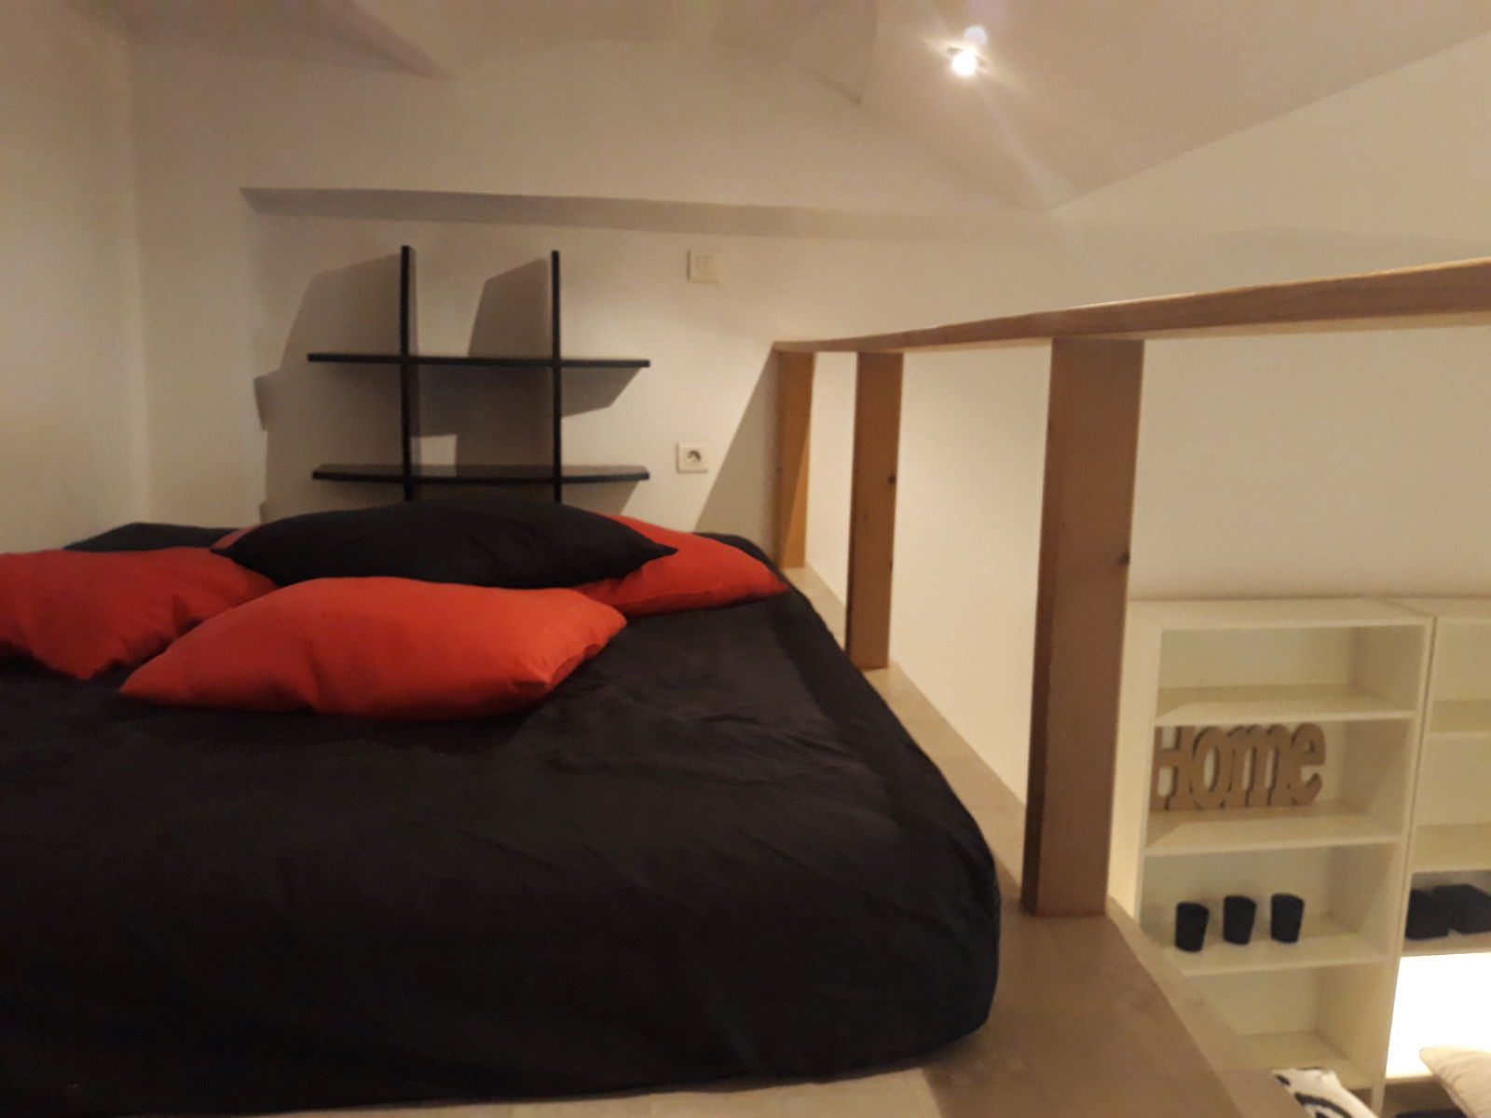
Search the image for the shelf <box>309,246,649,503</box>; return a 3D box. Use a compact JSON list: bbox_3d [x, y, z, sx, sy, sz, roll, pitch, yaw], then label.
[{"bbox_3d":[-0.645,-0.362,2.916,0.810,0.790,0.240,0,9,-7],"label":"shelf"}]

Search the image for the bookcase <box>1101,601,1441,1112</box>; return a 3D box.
[{"bbox_3d":[1.427,1.136,3.390,0.800,2.020,0.280,0,9,-8],"label":"bookcase"}]

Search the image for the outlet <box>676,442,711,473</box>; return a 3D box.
[{"bbox_3d":[-0.138,-0.269,3.090,0.082,0.082,0.015,0,9,-7],"label":"outlet"}]

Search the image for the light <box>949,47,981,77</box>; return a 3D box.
[{"bbox_3d":[0.397,-0.898,2.102,0.070,0.025,0.070,-15,-1,-3],"label":"light"}]

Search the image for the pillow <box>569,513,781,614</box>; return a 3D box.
[{"bbox_3d":[-0.258,-0.018,2.089,0.540,0.150,0.480,-3,10,-20],"label":"pillow"}]

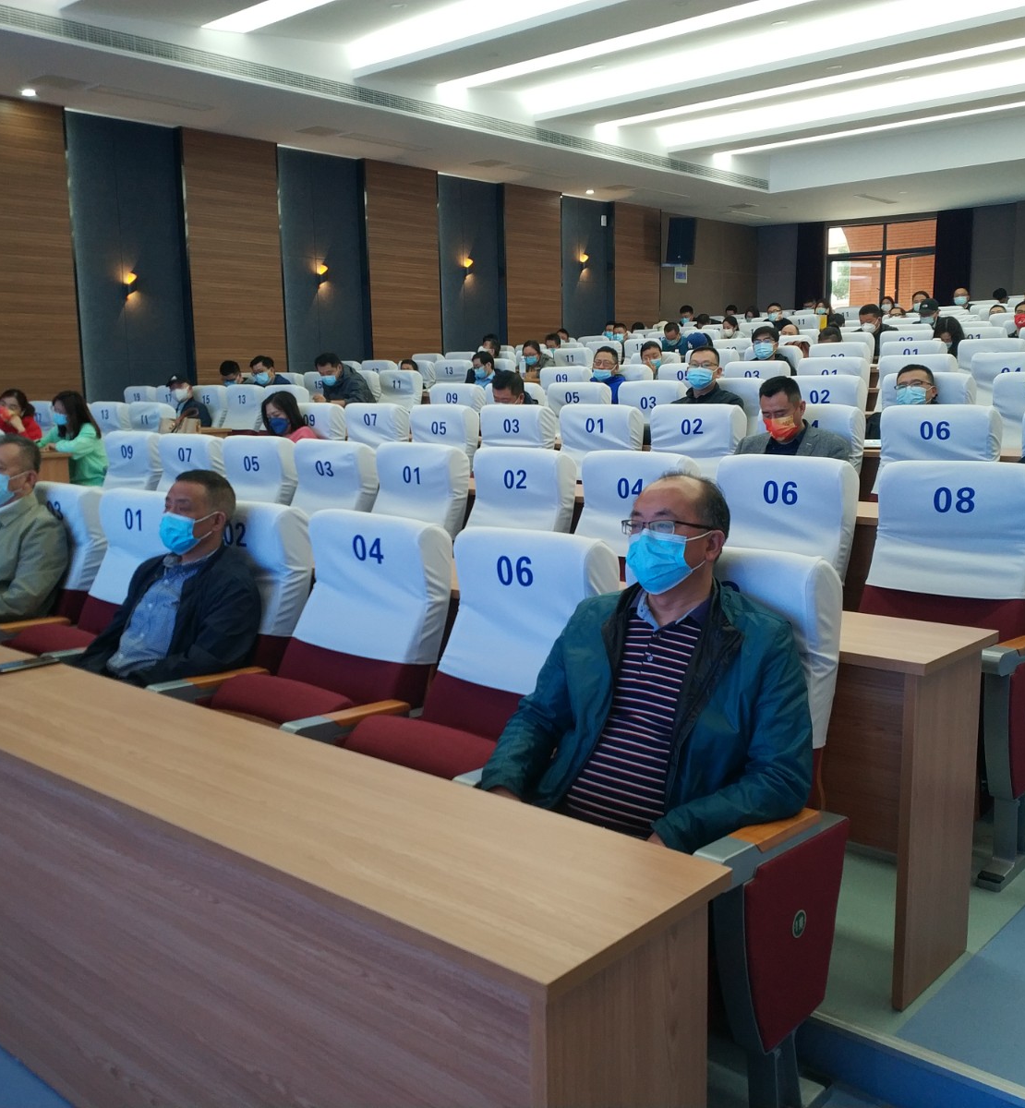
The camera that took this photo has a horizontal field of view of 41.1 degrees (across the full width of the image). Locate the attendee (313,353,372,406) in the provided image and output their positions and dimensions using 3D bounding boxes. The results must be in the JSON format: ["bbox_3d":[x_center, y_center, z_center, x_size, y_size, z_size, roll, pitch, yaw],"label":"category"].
[{"bbox_3d":[-1.596,-1.177,12.143,0.580,1.180,0.800,6,11,40],"label":"attendee"}]

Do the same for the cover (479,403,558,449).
[{"bbox_3d":[0.005,-0.560,7.214,0.510,0.460,0.280,7,12,42],"label":"cover"}]

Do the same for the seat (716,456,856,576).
[{"bbox_3d":[0.679,0.222,3.988,0.551,1.005,0.655,7,12,41],"label":"seat"}]

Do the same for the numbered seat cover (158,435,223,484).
[{"bbox_3d":[-1.580,-0.399,6.767,0.470,0.390,0.170,6,11,42],"label":"numbered seat cover"}]

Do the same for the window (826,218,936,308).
[{"bbox_3d":[5.551,-4.280,20.610,1.900,1.500,0.120,6,11,42],"label":"window"}]

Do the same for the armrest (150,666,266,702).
[{"bbox_3d":[-0.773,0.345,3.503,0.067,0.078,0.406,7,12,41],"label":"armrest"}]

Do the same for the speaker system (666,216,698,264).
[{"bbox_3d":[2.434,-4.639,20.103,0.430,0.690,0.400,-2,21,-8],"label":"speaker system"}]

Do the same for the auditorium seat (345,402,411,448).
[{"bbox_3d":[-0.751,-0.628,7.616,0.484,0.403,0.208,7,12,41],"label":"auditorium seat"}]

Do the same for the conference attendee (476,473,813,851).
[{"bbox_3d":[0.220,0.459,2.708,0.600,1.210,0.780,5,10,38],"label":"conference attendee"}]

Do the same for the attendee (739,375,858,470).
[{"bbox_3d":[1.034,-0.136,5.543,0.580,1.150,0.750,6,11,40],"label":"attendee"}]

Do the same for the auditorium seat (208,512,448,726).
[{"bbox_3d":[-0.557,0.429,3.714,0.620,1.050,0.680,6,11,42],"label":"auditorium seat"}]

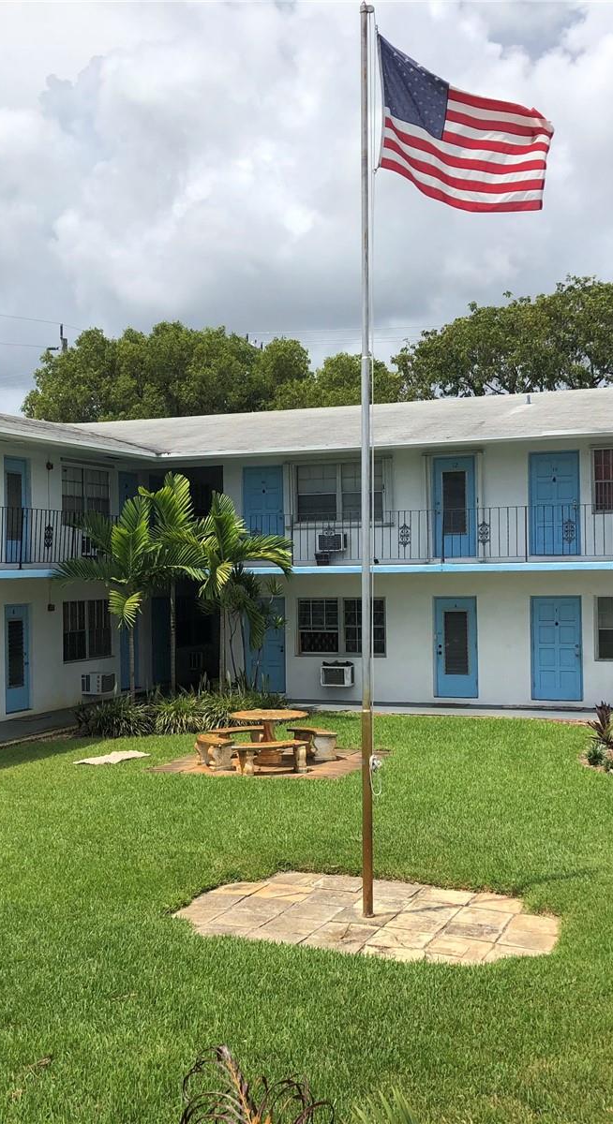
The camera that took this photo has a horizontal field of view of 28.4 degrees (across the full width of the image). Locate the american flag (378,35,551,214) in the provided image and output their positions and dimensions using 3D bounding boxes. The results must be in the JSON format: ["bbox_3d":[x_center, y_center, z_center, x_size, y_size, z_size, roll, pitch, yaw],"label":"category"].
[{"bbox_3d":[1.276,-3.522,9.750,1.400,1.430,0.320,-1,0,0],"label":"american flag"}]

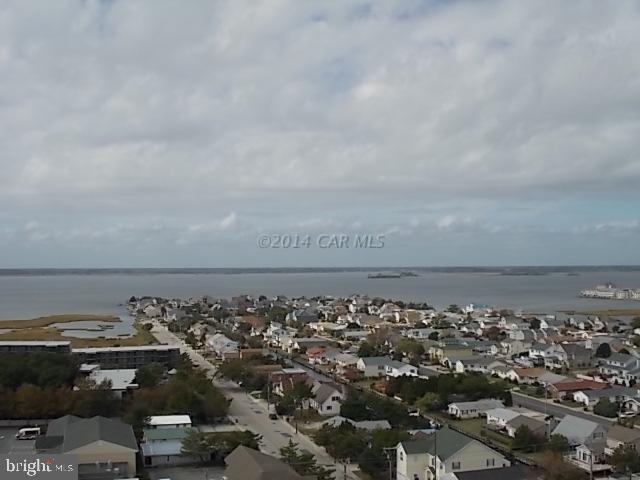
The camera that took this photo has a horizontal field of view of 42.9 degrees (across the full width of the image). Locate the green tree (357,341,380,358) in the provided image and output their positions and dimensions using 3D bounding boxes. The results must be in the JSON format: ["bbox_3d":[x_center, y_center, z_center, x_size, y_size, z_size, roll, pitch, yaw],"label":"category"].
[{"bbox_3d":[22.478,50.828,377.542,10.300,8.300,9.990,0,-2,0],"label":"green tree"}]

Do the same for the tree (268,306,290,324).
[{"bbox_3d":[-28.803,53.737,578.545,14.170,12.220,13.190,0,-2,-3],"label":"tree"}]

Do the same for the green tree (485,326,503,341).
[{"bbox_3d":[91.770,50.100,432.520,9.500,8.400,9.500,0,-2,0],"label":"green tree"}]

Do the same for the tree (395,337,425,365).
[{"bbox_3d":[38.061,47.592,345.955,12.700,10.550,12.220,0,-2,6],"label":"tree"}]

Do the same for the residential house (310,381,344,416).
[{"bbox_3d":[2.050,47.139,241.543,7.600,7.200,13.000,0,-2,-15],"label":"residential house"}]

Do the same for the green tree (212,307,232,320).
[{"bbox_3d":[-77.889,59.031,643.212,12.000,10.000,11.640,0,-2,0],"label":"green tree"}]

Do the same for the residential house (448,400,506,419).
[{"bbox_3d":[45.043,48.111,233.990,14.300,4.300,7.500,0,-2,-15],"label":"residential house"}]

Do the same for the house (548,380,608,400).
[{"bbox_3d":[81.895,47.650,258.977,17.100,5.080,7.820,0,-2,-17],"label":"house"}]

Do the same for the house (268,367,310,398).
[{"bbox_3d":[-10.066,47.255,268.750,12.020,7.130,9.280,0,-2,-17],"label":"house"}]

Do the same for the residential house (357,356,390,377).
[{"bbox_3d":[20.020,47.180,303.960,10.000,6.500,8.000,0,-2,-18],"label":"residential house"}]

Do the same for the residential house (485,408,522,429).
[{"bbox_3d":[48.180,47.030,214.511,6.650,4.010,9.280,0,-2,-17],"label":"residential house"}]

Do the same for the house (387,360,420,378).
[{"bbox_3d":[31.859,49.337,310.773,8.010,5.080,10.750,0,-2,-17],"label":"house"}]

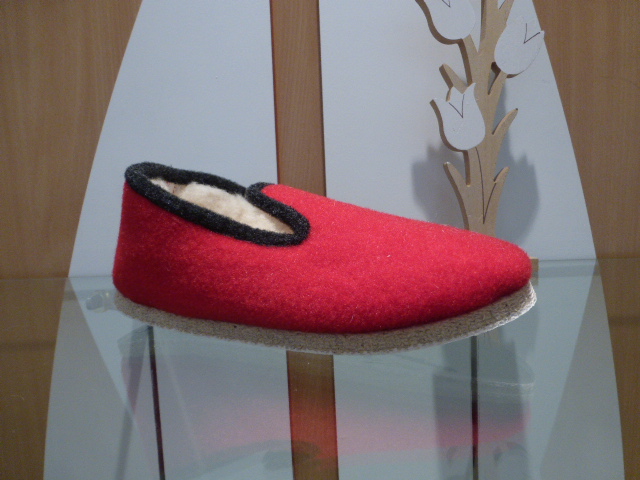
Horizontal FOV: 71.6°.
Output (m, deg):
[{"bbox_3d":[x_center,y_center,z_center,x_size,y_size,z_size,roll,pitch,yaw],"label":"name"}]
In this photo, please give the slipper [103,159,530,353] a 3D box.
[{"bbox_3d":[-0.017,-0.001,0.269,0.265,0.105,0.094,-1,6,19],"label":"slipper"}]

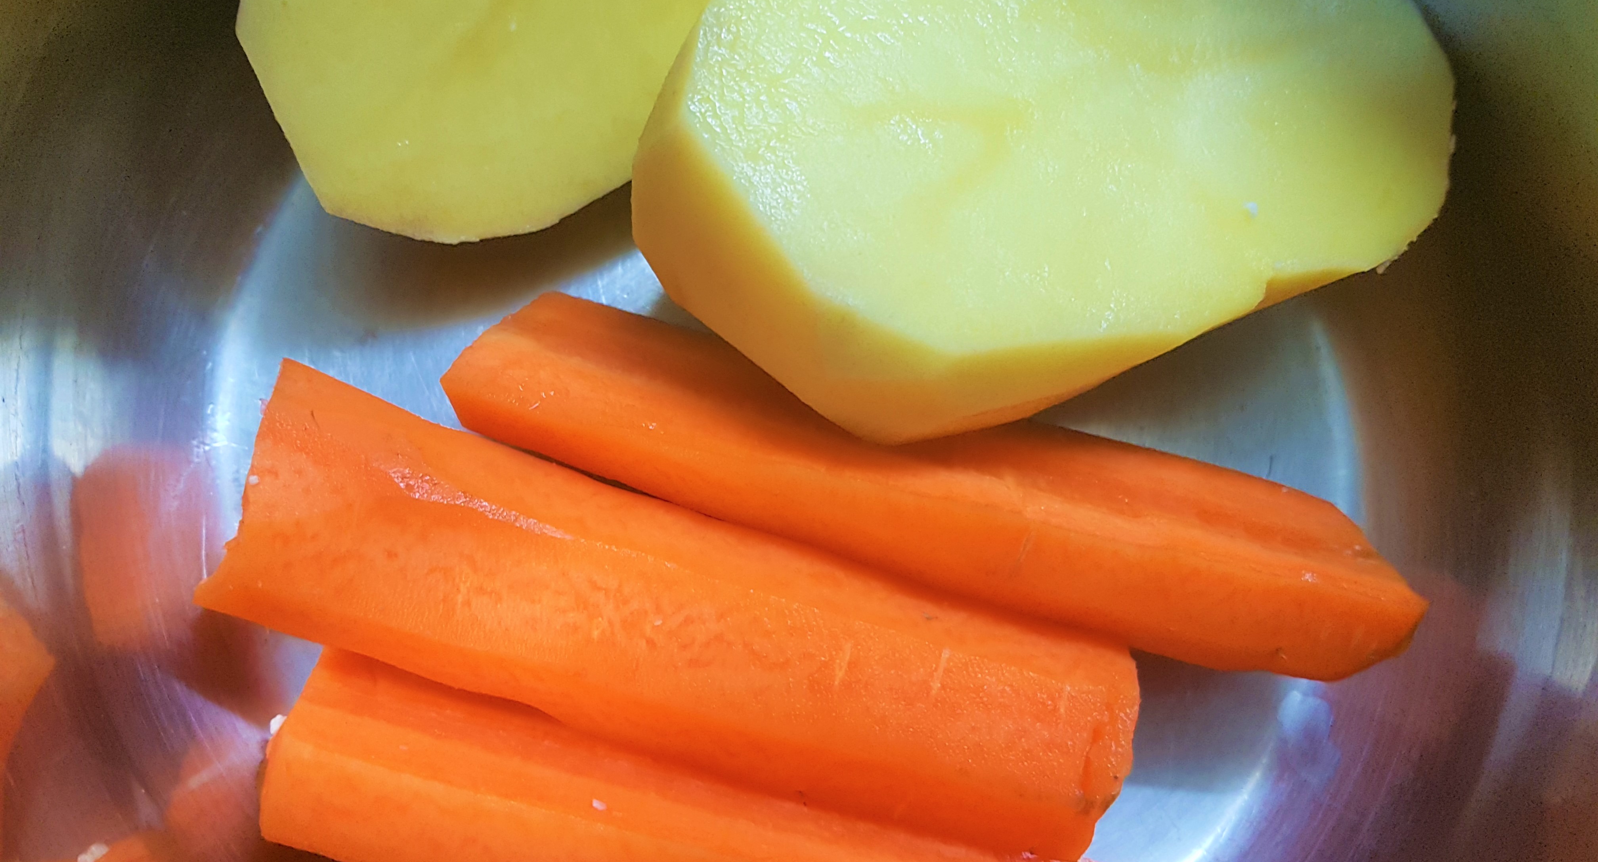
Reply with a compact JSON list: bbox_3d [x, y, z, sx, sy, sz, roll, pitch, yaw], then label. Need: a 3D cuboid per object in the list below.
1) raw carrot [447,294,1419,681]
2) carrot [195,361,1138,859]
[{"bbox_3d":[0.017,0.008,0.169,0.128,0.020,0.021,15,68,5],"label":"raw carrot"},{"bbox_3d":[-0.015,0.026,0.155,0.113,0.024,0.028,17,68,5],"label":"carrot"}]

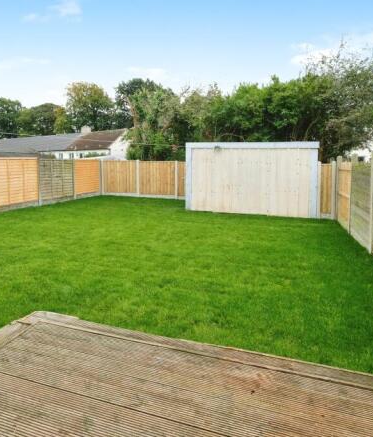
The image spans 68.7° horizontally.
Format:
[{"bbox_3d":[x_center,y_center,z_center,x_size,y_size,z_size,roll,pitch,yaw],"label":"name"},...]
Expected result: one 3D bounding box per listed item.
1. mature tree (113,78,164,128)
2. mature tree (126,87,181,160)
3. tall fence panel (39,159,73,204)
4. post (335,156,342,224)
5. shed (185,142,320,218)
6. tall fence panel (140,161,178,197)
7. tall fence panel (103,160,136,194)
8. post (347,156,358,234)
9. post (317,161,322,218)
[{"bbox_3d":[-6.681,-12.806,38.000,7.000,12.200,6.800,-1,8,-10],"label":"mature tree"},{"bbox_3d":[-2.051,-5.128,17.500,3.700,6.100,3.400,-1,8,-7],"label":"mature tree"},{"bbox_3d":[-5.302,-1.585,11.386,0.060,1.680,1.850,5,12,18],"label":"tall fence panel"},{"bbox_3d":[4.802,-0.883,8.591,0.100,1.950,0.100,5,12,18],"label":"post"},{"bbox_3d":[2.163,-1.354,9.600,4.550,2.450,0.150,3,8,19],"label":"shed"},{"bbox_3d":[-1.344,-1.895,13.100,1.920,1.720,0.080,4,8,27],"label":"tall fence panel"},{"bbox_3d":[-3.357,-2.083,13.781,1.900,1.630,0.060,4,12,15],"label":"tall fence panel"},{"bbox_3d":[4.204,-0.552,6.914,0.100,1.950,0.100,5,12,18],"label":"post"},{"bbox_3d":[4.379,-0.915,8.989,0.100,1.840,0.100,4,12,15],"label":"post"}]

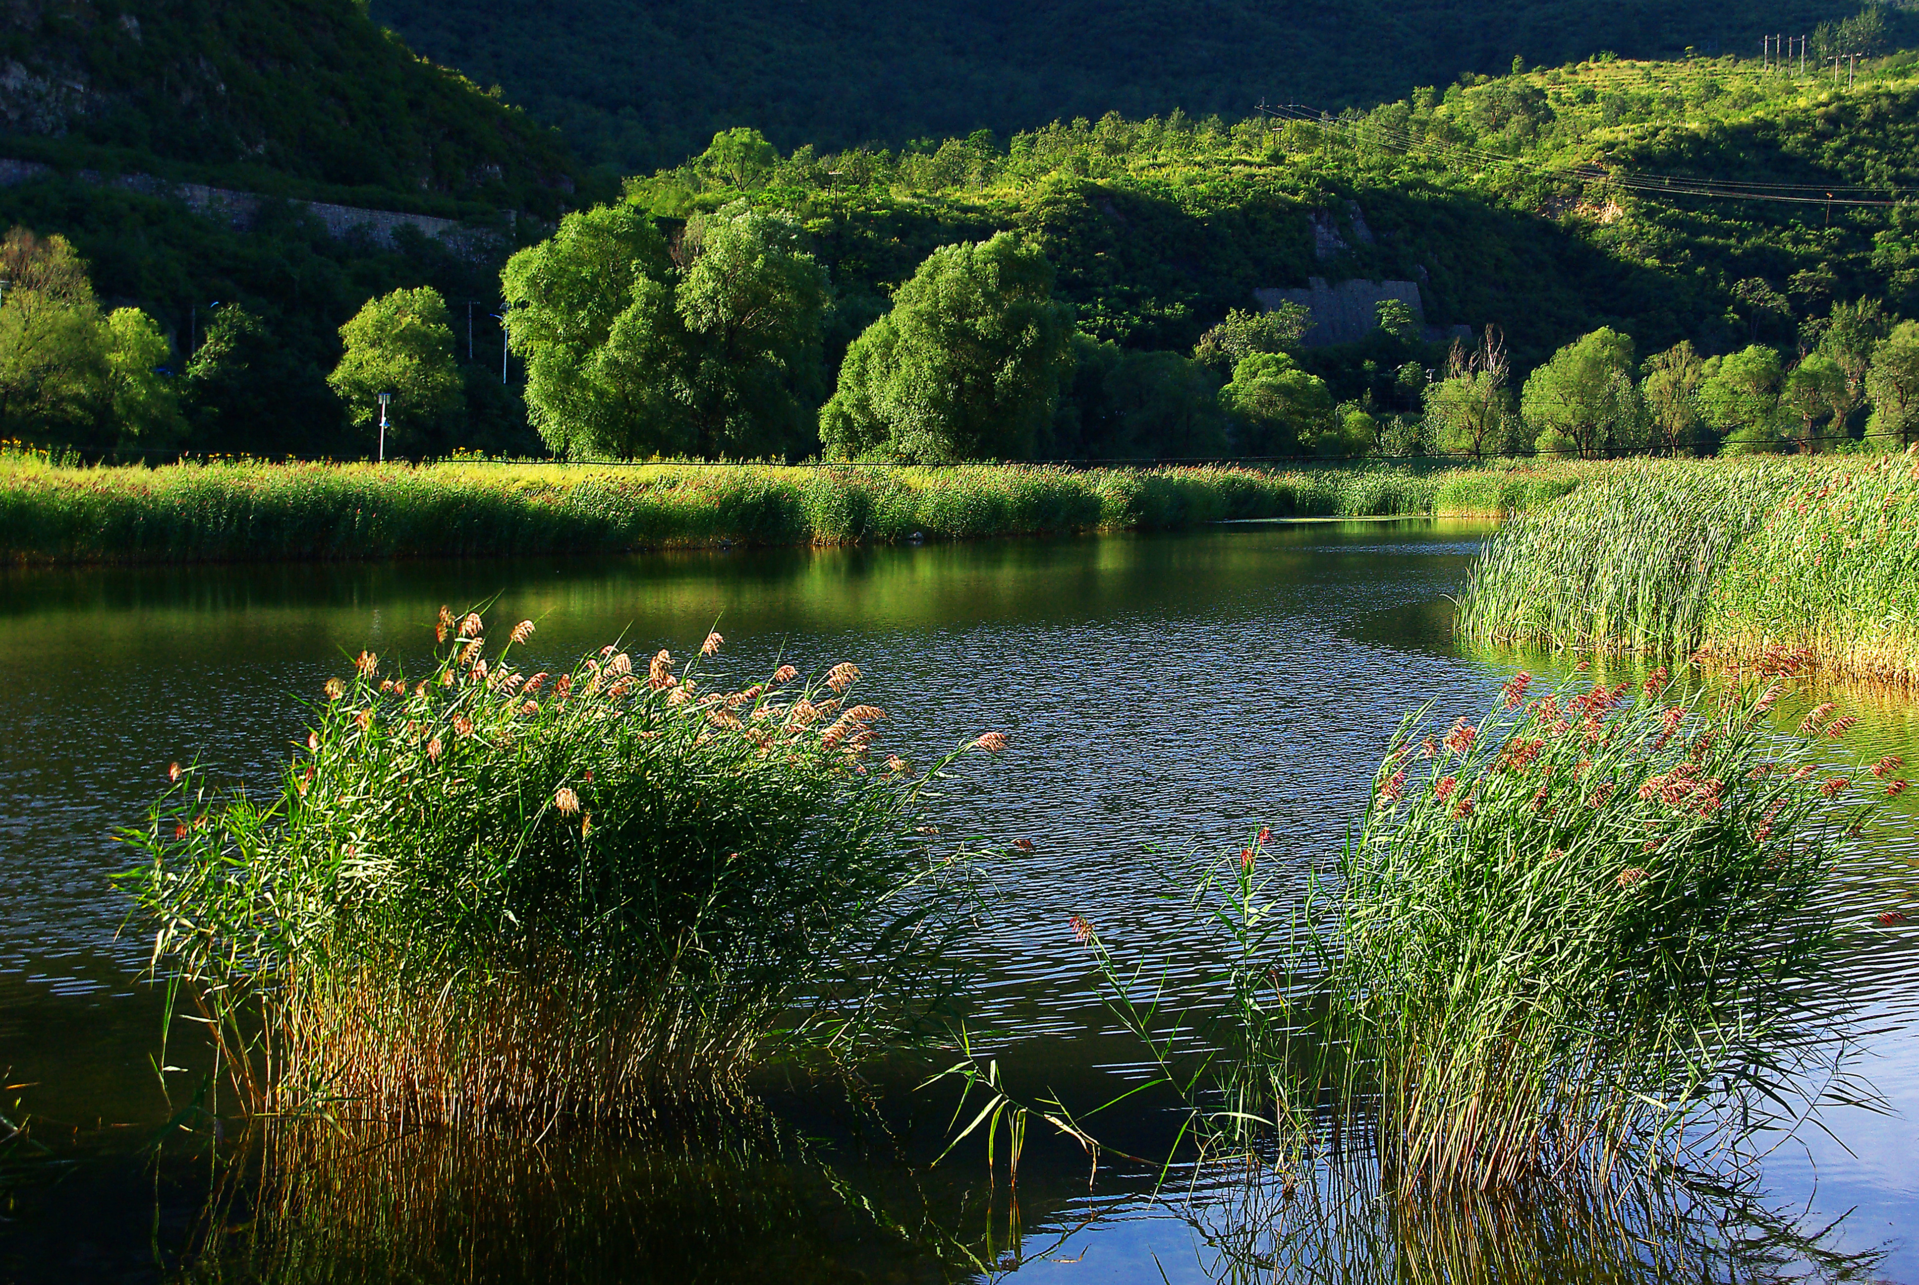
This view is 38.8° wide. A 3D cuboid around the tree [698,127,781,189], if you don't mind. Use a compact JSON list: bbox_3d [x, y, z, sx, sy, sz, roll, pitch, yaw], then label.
[{"bbox_3d":[-21.940,-47.800,270.000,8.080,6.390,7.670,0,4,0],"label":"tree"}]

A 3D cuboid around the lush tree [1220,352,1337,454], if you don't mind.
[{"bbox_3d":[17.520,-13.170,150.000,6.330,5.700,6.020,0,4,0],"label":"lush tree"}]

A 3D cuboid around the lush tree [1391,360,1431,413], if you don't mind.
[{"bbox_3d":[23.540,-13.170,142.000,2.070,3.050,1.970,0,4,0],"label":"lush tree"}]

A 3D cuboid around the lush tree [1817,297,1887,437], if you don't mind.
[{"bbox_3d":[62.270,-18.730,190.000,4.770,10.670,4.770,0,4,0],"label":"lush tree"}]

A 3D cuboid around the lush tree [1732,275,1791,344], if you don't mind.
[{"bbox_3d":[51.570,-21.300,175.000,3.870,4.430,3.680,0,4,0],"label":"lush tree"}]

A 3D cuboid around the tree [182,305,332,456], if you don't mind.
[{"bbox_3d":[-28.900,-10.670,112.000,6.050,6.410,5.740,0,4,0],"label":"tree"}]

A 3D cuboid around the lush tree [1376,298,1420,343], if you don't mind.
[{"bbox_3d":[26.590,-19.310,165.000,2.670,3.000,2.540,0,4,0],"label":"lush tree"}]

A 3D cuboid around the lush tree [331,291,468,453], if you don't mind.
[{"bbox_3d":[-21.720,-10.320,105.000,5.210,6.760,4.950,0,4,0],"label":"lush tree"}]

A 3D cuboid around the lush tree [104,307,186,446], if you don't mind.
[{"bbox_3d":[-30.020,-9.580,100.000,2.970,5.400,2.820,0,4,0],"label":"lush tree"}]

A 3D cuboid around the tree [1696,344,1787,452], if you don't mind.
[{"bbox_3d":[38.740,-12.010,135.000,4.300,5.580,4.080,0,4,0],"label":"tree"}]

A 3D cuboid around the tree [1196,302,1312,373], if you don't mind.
[{"bbox_3d":[18.310,-18.390,170.000,7.270,5.710,6.540,0,4,0],"label":"tree"}]

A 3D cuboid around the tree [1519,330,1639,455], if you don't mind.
[{"bbox_3d":[30.140,-12.070,132.000,5.840,6.540,5.550,0,4,0],"label":"tree"}]

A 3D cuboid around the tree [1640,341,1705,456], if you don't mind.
[{"bbox_3d":[45.050,-15.340,172.000,4.040,7.390,4.040,0,4,0],"label":"tree"}]

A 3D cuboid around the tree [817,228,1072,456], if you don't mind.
[{"bbox_3d":[-0.540,-12.410,115.000,10.450,9.750,9.400,0,4,0],"label":"tree"}]

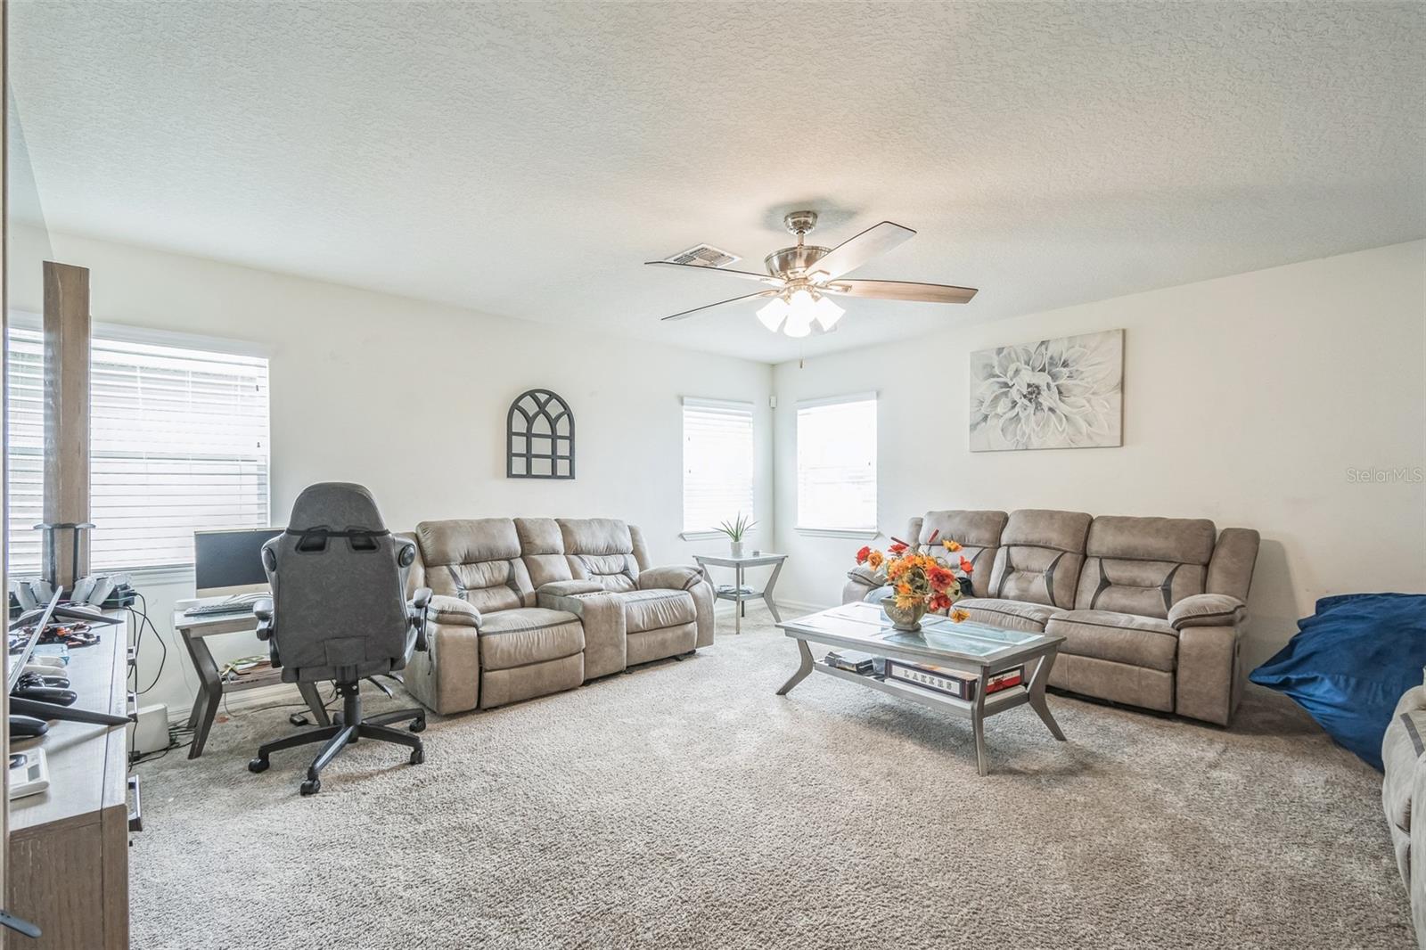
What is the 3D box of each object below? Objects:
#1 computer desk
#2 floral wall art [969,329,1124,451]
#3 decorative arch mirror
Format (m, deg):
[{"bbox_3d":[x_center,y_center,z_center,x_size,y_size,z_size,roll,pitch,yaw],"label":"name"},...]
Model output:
[{"bbox_3d":[-2.318,0.996,3.035,0.645,0.639,0.503,0,0,-42],"label":"computer desk"},{"bbox_3d":[2.350,-0.571,4.281,0.985,0.775,0.040,-1,-1,45],"label":"floral wall art"},{"bbox_3d":[-1.248,-0.303,4.384,0.520,0.660,0.030,1,-1,-41],"label":"decorative arch mirror"}]

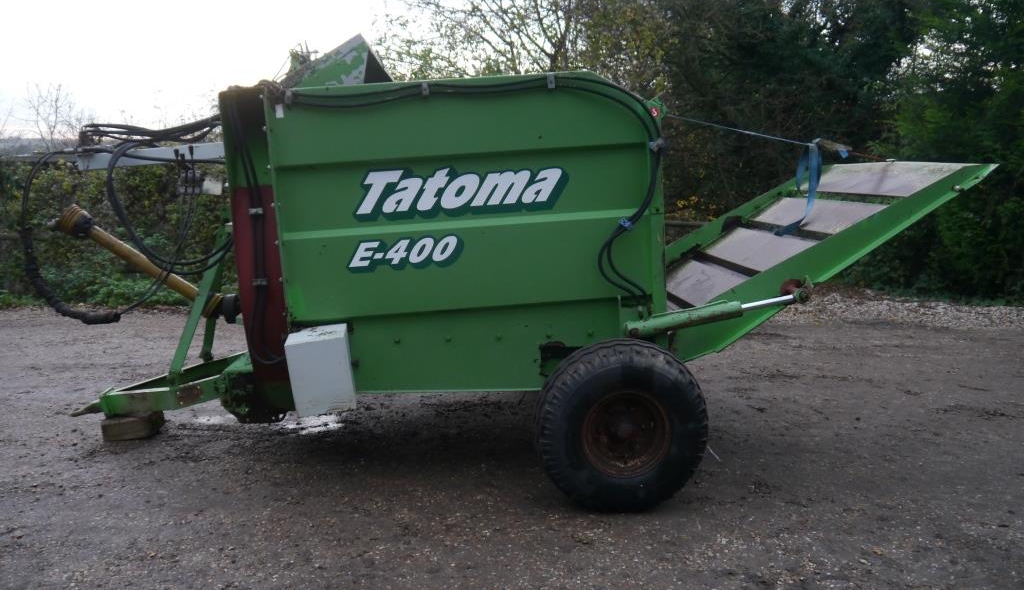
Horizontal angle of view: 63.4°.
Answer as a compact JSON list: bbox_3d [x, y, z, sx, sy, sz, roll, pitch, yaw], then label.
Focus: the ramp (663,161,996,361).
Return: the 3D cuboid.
[{"bbox_3d":[1.532,-0.282,4.980,1.955,0.284,1.686,-28,9,1],"label":"ramp"}]

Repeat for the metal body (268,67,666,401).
[{"bbox_3d":[-0.243,-0.402,4.820,1.872,1.499,1.705,-4,9,-3],"label":"metal body"}]

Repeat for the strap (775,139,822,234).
[{"bbox_3d":[1.712,-0.642,4.950,0.287,0.574,0.150,-1,9,-4],"label":"strap"}]

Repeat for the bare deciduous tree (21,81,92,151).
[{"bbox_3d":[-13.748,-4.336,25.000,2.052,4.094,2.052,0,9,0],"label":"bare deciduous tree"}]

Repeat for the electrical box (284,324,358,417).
[{"bbox_3d":[-0.874,0.354,3.882,0.264,0.335,0.284,-7,9,-3],"label":"electrical box"}]

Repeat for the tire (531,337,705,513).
[{"bbox_3d":[0.528,0.635,3.995,0.819,0.819,0.279,-4,9,-3],"label":"tire"}]

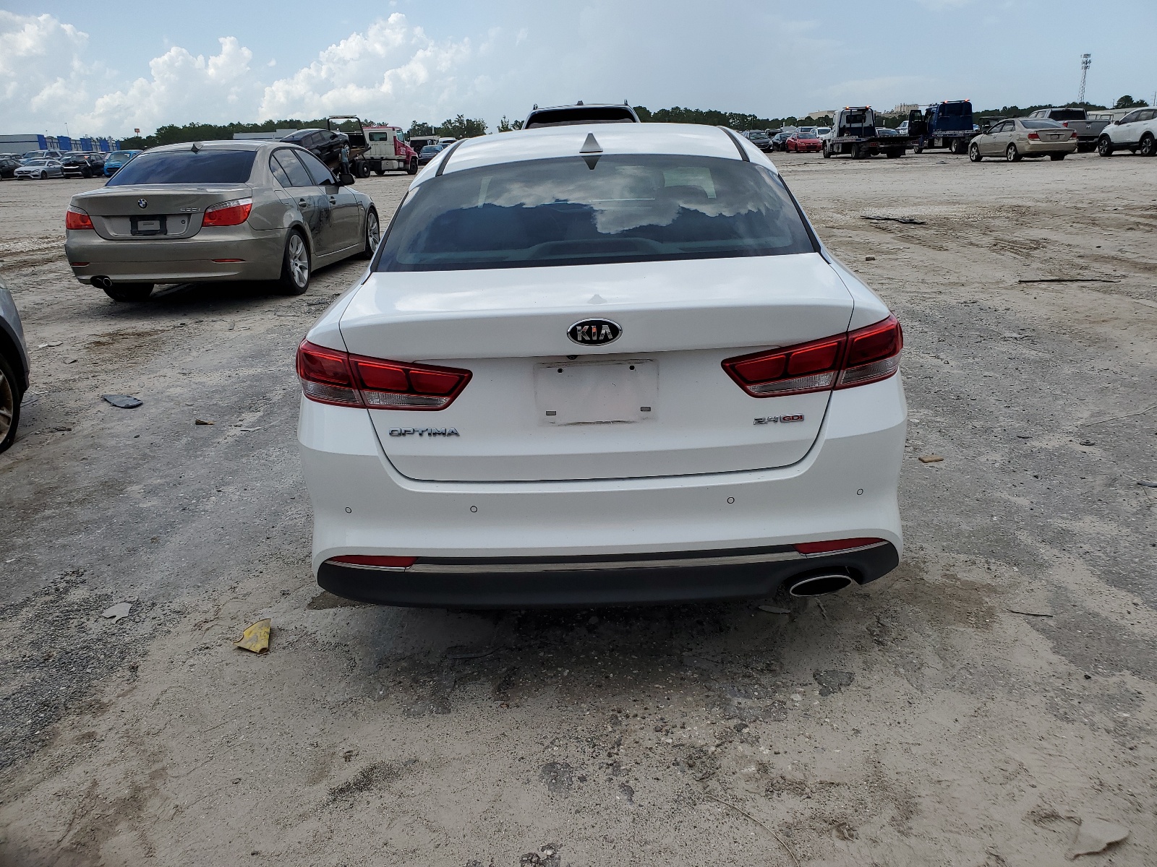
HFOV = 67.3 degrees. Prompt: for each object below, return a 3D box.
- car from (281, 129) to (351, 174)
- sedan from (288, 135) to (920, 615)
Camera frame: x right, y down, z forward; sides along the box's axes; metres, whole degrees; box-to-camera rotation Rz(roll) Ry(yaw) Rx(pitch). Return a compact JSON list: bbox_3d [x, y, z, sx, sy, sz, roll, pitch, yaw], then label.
[{"bbox_3d":[-14.536,-16.124,48.601,1.820,1.450,4.700,6,30,23],"label":"car"},{"bbox_3d":[0.095,-0.796,4.406,1.860,1.470,4.850,-2,19,2],"label":"sedan"}]

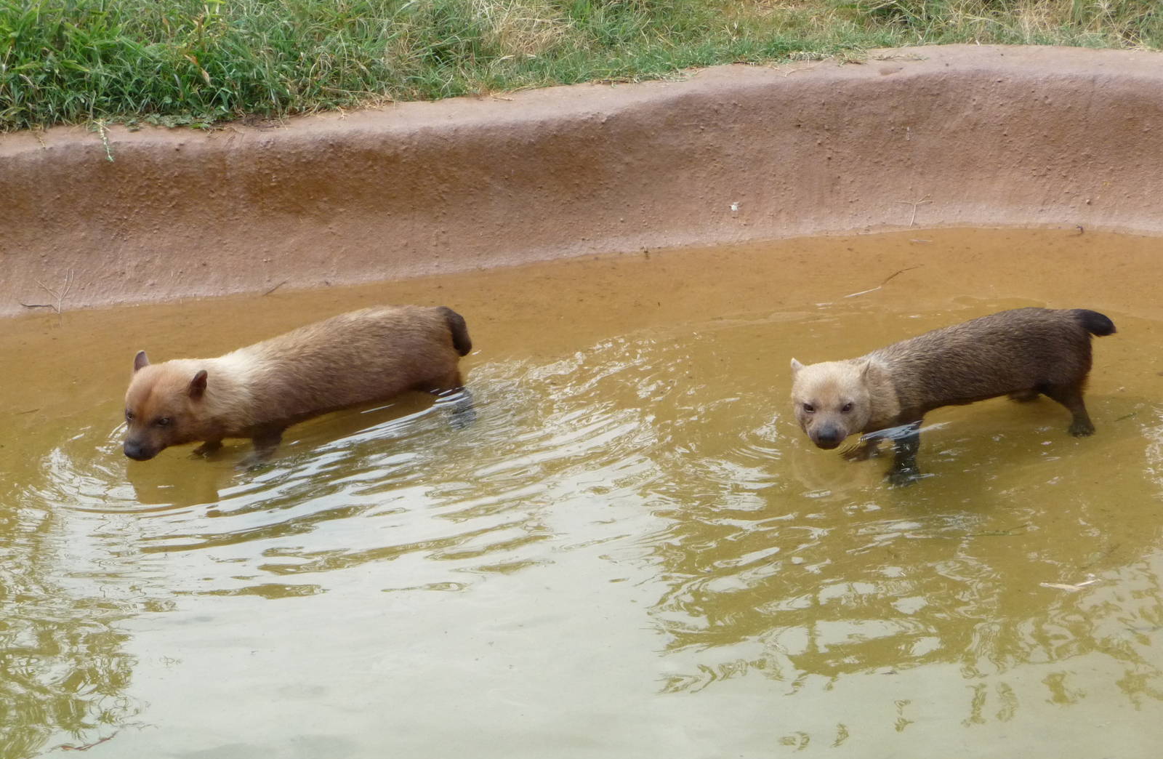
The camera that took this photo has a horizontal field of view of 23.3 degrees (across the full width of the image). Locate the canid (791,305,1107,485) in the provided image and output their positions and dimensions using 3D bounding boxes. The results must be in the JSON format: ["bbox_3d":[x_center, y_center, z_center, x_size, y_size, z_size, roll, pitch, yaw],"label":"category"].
[{"bbox_3d":[0.648,0.028,4.878,0.600,0.255,0.190,-11,24,-27],"label":"canid"}]

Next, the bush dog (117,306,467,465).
[{"bbox_3d":[-0.494,0.013,4.914,0.650,0.235,0.175,-13,25,-31],"label":"bush dog"}]

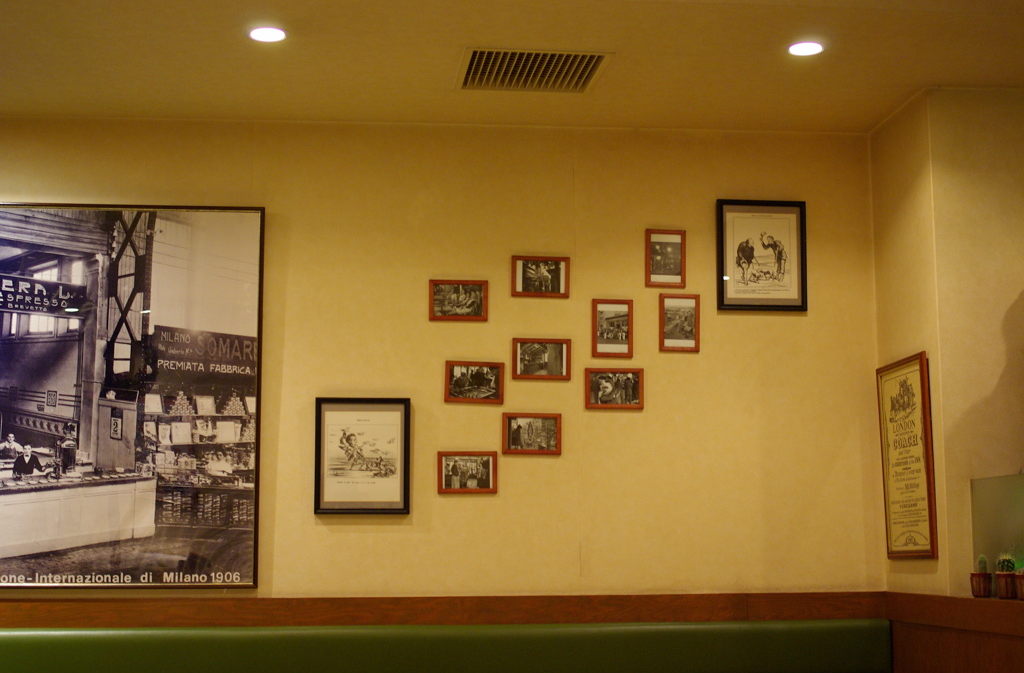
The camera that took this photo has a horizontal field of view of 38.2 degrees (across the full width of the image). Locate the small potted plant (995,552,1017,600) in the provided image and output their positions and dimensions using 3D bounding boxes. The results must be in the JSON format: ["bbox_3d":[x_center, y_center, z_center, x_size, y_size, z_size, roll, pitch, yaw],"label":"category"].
[{"bbox_3d":[1.266,0.614,3.787,0.055,0.113,0.055,1,-8,-6],"label":"small potted plant"}]

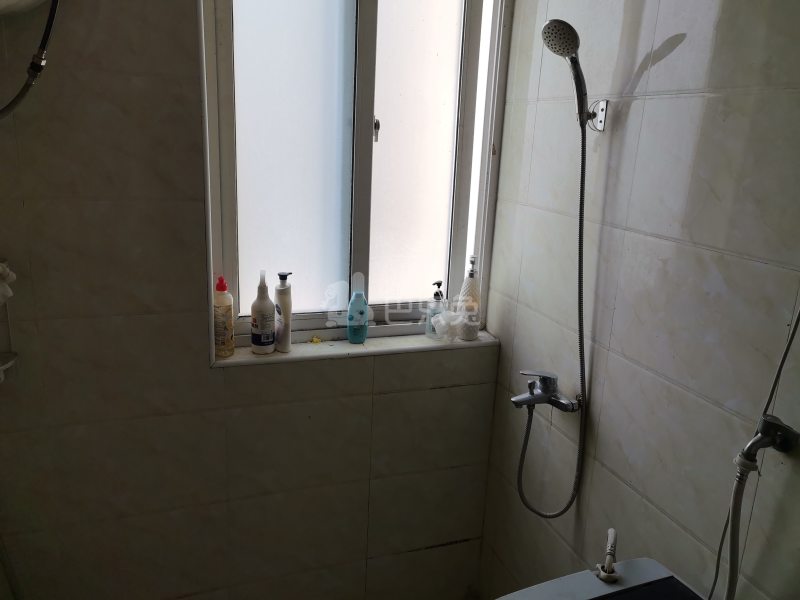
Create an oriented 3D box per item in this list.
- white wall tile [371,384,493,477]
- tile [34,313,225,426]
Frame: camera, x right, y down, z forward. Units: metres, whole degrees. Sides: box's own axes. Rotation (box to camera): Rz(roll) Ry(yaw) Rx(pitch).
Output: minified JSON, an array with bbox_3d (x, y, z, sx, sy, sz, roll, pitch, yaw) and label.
[{"bbox_3d":[0.112,0.428,2.070,0.435,0.300,0.010,-3,16,-20],"label":"white wall tile"},{"bbox_3d":[-0.710,0.179,1.685,0.450,0.300,0.010,-3,16,-20],"label":"tile"}]

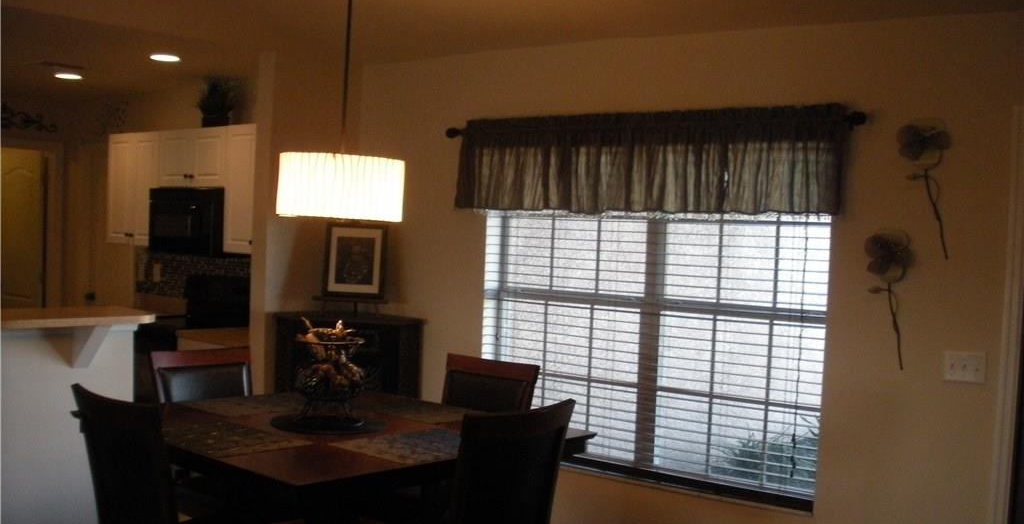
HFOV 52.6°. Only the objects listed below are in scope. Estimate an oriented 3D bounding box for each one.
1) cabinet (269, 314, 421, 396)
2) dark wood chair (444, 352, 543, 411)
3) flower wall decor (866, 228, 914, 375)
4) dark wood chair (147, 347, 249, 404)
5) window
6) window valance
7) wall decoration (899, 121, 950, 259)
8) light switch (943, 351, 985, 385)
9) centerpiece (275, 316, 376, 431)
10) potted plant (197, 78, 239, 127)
[{"bbox_3d":[-0.877,0.835,5.558,0.780,1.086,0.470,2,1,-8],"label":"cabinet"},{"bbox_3d":[-0.272,0.910,4.106,0.480,1.030,0.560,3,1,42],"label":"dark wood chair"},{"bbox_3d":[1.454,0.150,3.998,0.177,0.542,0.070,3,1,37],"label":"flower wall decor"},{"bbox_3d":[-1.068,0.872,3.965,0.560,1.030,0.480,3,1,42],"label":"dark wood chair"},{"bbox_3d":[0.583,0.294,4.729,1.776,1.409,0.100,3,1,37],"label":"window"},{"bbox_3d":[0.551,-0.445,4.653,1.981,0.440,0.110,3,1,37],"label":"window valance"},{"bbox_3d":[1.561,-0.277,3.925,0.199,0.538,0.070,3,1,37],"label":"wall decoration"},{"bbox_3d":[1.682,0.393,3.854,0.160,0.116,0.020,3,1,37],"label":"light switch"},{"bbox_3d":[-0.566,0.349,3.242,0.330,0.330,0.330,2,1,0],"label":"centerpiece"},{"bbox_3d":[-1.840,-0.998,6.495,0.270,0.340,0.270,3,1,37],"label":"potted plant"}]

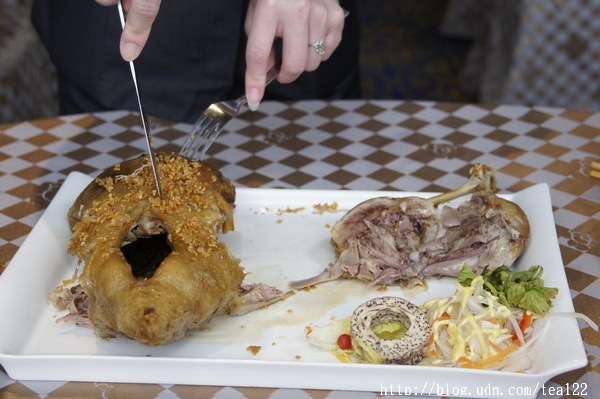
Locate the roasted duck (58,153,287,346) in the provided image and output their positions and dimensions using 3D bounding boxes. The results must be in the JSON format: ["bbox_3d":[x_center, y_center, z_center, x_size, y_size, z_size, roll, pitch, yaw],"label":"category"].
[{"bbox_3d":[-0.096,0.027,0.867,0.158,0.072,0.194,-4,27,-5],"label":"roasted duck"}]

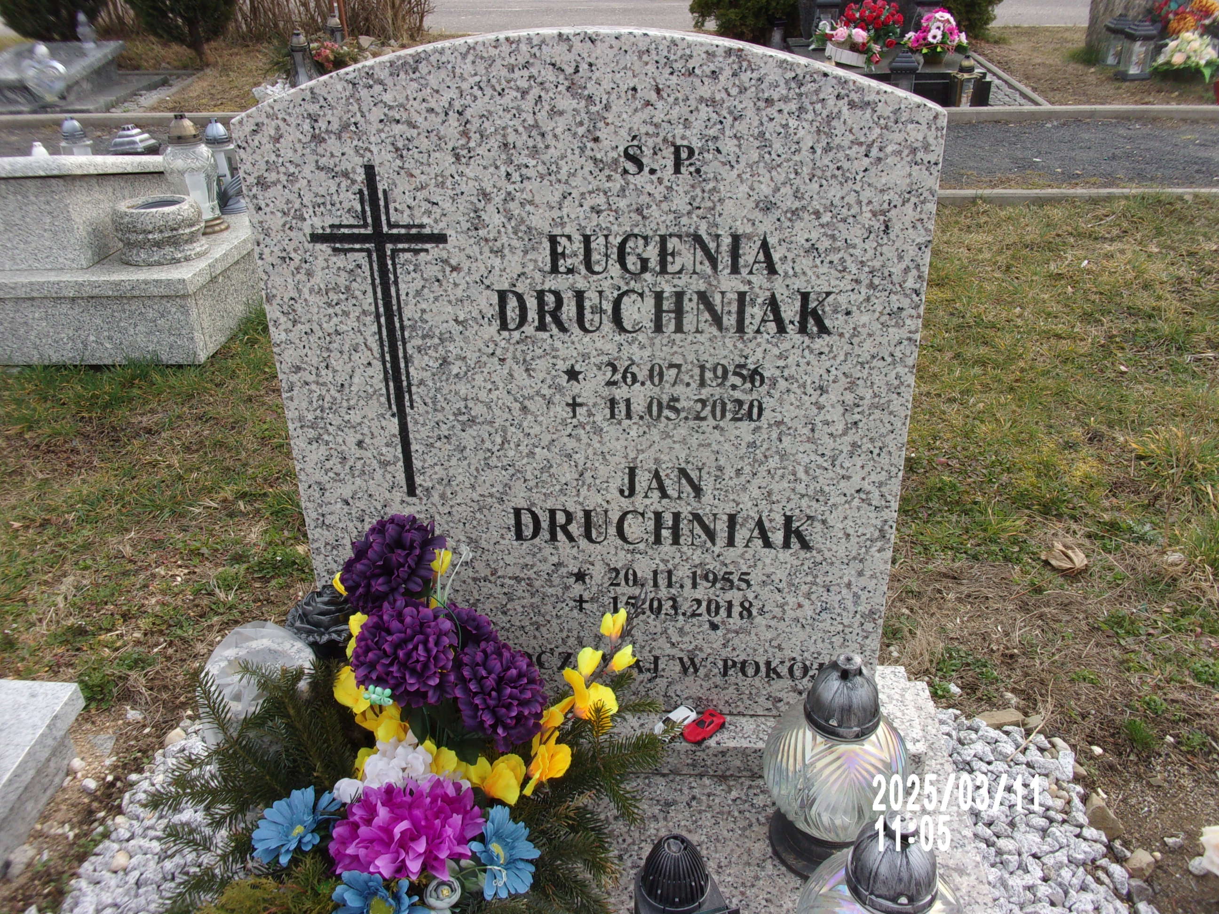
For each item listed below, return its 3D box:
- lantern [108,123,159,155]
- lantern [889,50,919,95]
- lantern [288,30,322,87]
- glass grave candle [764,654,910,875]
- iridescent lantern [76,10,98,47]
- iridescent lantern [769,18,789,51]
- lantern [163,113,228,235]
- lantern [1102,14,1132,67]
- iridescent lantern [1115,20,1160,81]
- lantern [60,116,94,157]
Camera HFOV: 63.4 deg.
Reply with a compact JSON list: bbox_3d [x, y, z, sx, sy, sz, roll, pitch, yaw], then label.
[{"bbox_3d":[-1.547,-0.955,3.239,0.125,0.262,0.125,-1,30,0],"label":"lantern"},{"bbox_3d":[1.697,-2.179,5.697,0.150,0.312,0.150,-1,30,0],"label":"lantern"},{"bbox_3d":[-2.014,-2.594,6.452,0.190,0.352,0.190,-1,30,0],"label":"lantern"},{"bbox_3d":[0.283,0.354,1.199,0.173,0.288,0.173,-1,30,0],"label":"glass grave candle"},{"bbox_3d":[-3.419,-2.795,6.434,0.110,0.212,0.110,-1,30,0],"label":"iridescent lantern"},{"bbox_3d":[1.287,-3.184,7.481,0.130,0.250,0.130,-1,30,0],"label":"iridescent lantern"},{"bbox_3d":[-1.268,-0.878,3.025,0.155,0.339,0.155,-1,30,0],"label":"lantern"},{"bbox_3d":[3.644,-2.980,7.027,0.190,0.301,0.190,-1,30,0],"label":"lantern"},{"bbox_3d":[3.500,-2.696,6.514,0.190,0.333,0.190,-1,30,0],"label":"iridescent lantern"},{"bbox_3d":[-1.772,-0.992,3.294,0.092,0.275,0.092,-1,30,0],"label":"lantern"}]

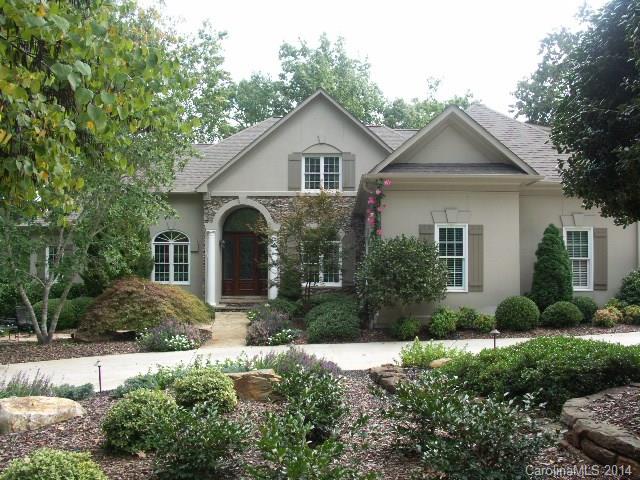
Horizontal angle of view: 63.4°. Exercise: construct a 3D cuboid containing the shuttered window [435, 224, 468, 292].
[{"bbox_3d":[3.943,0.554,15.500,1.010,2.050,0.150,0,-1,-4],"label":"shuttered window"}]

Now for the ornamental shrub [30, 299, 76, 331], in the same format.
[{"bbox_3d":[-8.236,2.302,16.000,1.400,0.980,1.200,0,-1,-4],"label":"ornamental shrub"}]

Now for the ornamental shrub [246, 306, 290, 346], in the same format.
[{"bbox_3d":[-1.303,2.120,13.100,1.100,0.800,1.050,0,0,0],"label":"ornamental shrub"}]

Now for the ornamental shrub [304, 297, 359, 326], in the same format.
[{"bbox_3d":[0.304,2.025,13.700,1.450,0.950,1.350,0,0,0],"label":"ornamental shrub"}]

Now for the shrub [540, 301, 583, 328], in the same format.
[{"bbox_3d":[6.904,2.090,14.800,1.200,0.740,1.150,0,0,0],"label":"shrub"}]

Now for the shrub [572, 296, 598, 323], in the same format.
[{"bbox_3d":[8.052,2.108,15.700,0.830,0.800,0.830,0,-1,-4],"label":"shrub"}]

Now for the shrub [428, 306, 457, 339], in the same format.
[{"bbox_3d":[3.364,2.233,14.100,0.820,0.840,0.800,0,-1,-4],"label":"shrub"}]

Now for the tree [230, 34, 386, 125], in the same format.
[{"bbox_3d":[-0.661,-5.600,36.000,10.500,16.800,9.500,0,0,0],"label":"tree"}]

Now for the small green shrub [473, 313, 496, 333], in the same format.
[{"bbox_3d":[4.444,2.210,13.900,0.620,0.500,0.580,0,0,0],"label":"small green shrub"}]

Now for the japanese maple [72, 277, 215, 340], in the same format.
[{"bbox_3d":[-5.216,1.980,15.300,4.000,1.650,3.200,0,-1,-4],"label":"japanese maple"}]

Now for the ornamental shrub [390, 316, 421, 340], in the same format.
[{"bbox_3d":[2.272,2.250,13.600,0.750,0.540,0.700,0,0,0],"label":"ornamental shrub"}]

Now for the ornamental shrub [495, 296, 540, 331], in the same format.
[{"bbox_3d":[5.417,2.005,14.200,1.220,0.890,1.200,0,0,0],"label":"ornamental shrub"}]

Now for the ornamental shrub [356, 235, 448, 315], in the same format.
[{"bbox_3d":[2.295,0.987,14.400,2.500,2.280,2.100,0,-1,-4],"label":"ornamental shrub"}]

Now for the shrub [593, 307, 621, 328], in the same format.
[{"bbox_3d":[8.135,2.170,14.700,0.800,0.560,0.740,0,0,0],"label":"shrub"}]

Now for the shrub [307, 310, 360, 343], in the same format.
[{"bbox_3d":[0.360,2.279,13.800,1.420,0.850,1.250,0,-1,-4],"label":"shrub"}]

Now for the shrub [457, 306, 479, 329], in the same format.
[{"bbox_3d":[4.188,2.215,14.700,0.660,0.680,0.640,0,-1,-4],"label":"shrub"}]

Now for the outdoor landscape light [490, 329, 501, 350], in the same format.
[{"bbox_3d":[3.153,1.840,9.300,0.180,0.480,0.180,0,0,0],"label":"outdoor landscape light"}]

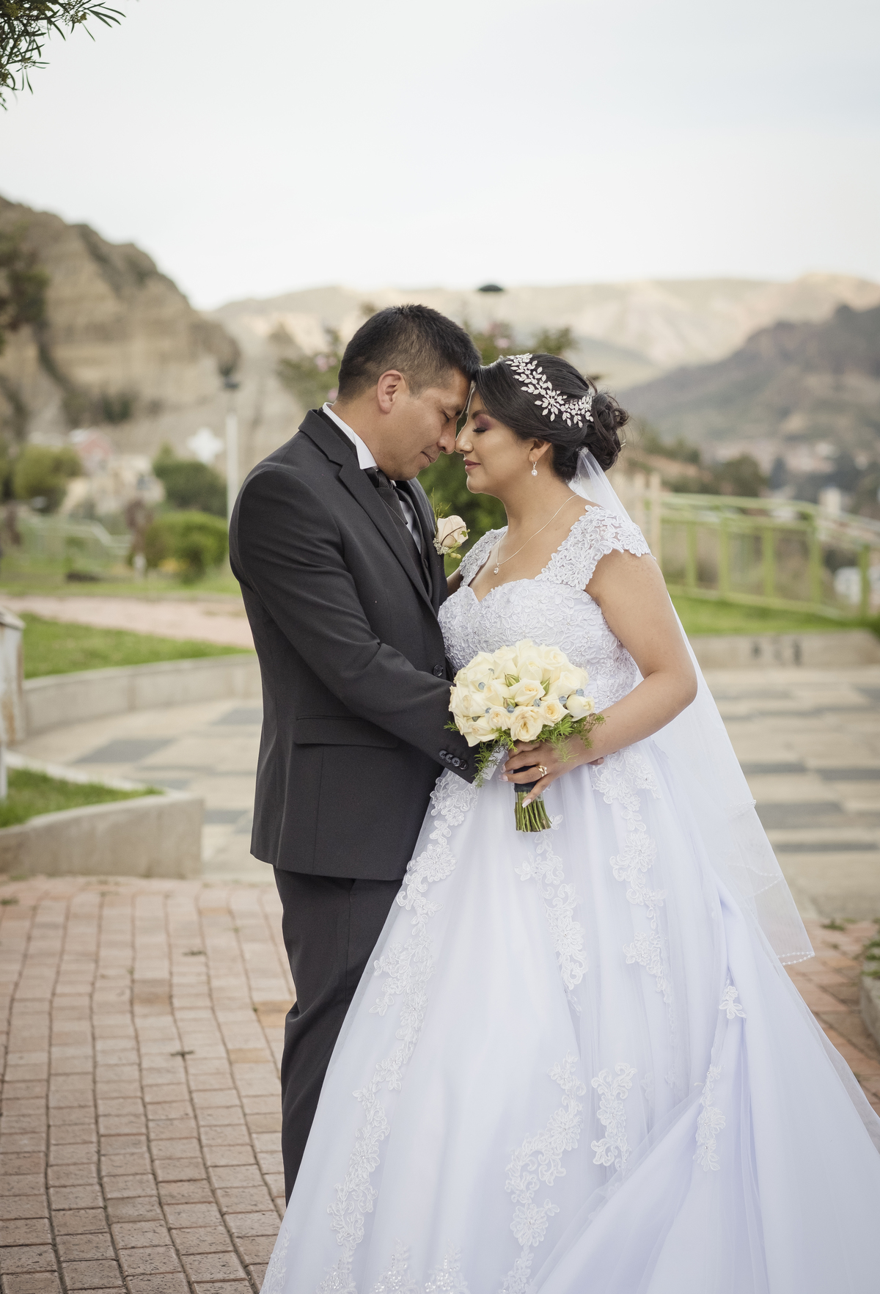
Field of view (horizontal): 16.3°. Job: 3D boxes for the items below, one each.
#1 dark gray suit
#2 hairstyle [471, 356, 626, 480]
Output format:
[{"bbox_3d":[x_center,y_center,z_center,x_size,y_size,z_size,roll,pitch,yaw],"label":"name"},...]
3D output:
[{"bbox_3d":[-0.134,0.341,5.000,0.450,1.450,0.530,2,3,32],"label":"dark gray suit"},{"bbox_3d":[0.176,-0.370,4.950,0.250,0.205,0.180,-1,3,-12],"label":"hairstyle"}]

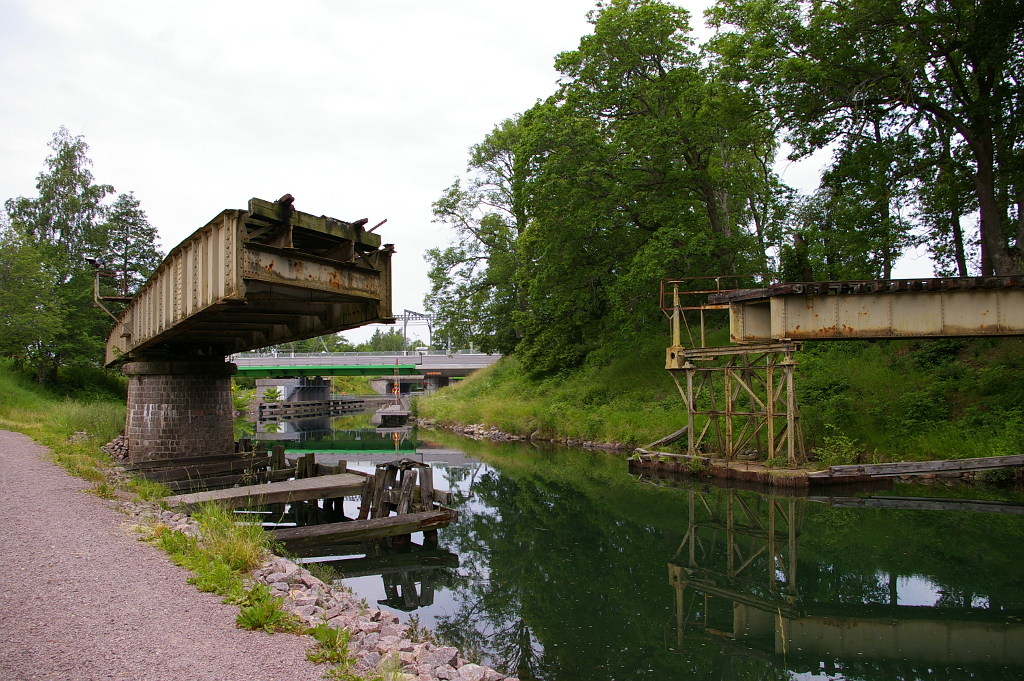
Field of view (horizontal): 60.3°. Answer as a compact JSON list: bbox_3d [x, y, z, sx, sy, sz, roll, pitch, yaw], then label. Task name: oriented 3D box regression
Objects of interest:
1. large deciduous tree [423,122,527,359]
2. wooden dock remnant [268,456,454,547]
[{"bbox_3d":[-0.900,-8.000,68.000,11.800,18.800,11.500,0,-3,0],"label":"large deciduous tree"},{"bbox_3d":[-2.690,2.681,14.560,3.150,1.220,1.950,2,-4,-38],"label":"wooden dock remnant"}]

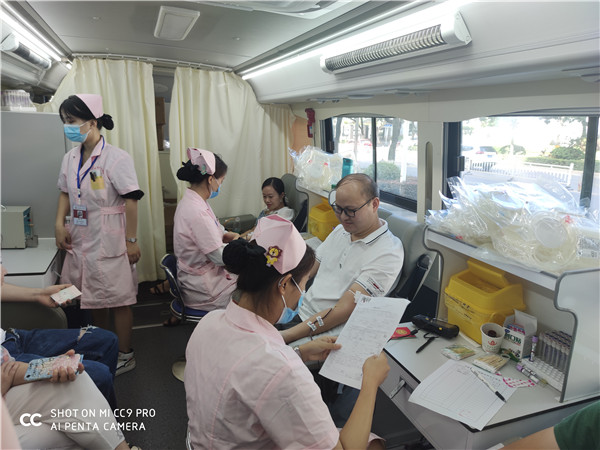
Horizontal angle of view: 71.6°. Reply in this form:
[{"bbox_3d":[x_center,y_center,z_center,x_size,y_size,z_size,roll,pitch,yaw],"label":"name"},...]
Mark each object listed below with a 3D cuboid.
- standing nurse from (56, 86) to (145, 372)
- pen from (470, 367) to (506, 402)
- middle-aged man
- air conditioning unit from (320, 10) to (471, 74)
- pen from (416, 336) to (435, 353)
[{"bbox_3d":[-1.113,0.107,2.316,0.490,1.600,0.330,11,15,31],"label":"standing nurse"},{"bbox_3d":[0.561,0.476,1.244,0.011,0.011,0.172,1,13,-11],"label":"pen"},{"bbox_3d":[0.054,0.493,1.650,0.530,1.280,0.820,13,16,36],"label":"middle-aged man"},{"bbox_3d":[0.302,-0.670,1.621,0.055,0.097,0.913,-42,25,-7],"label":"air conditioning unit"},{"bbox_3d":[0.442,0.420,1.457,0.011,0.011,0.149,14,17,38],"label":"pen"}]

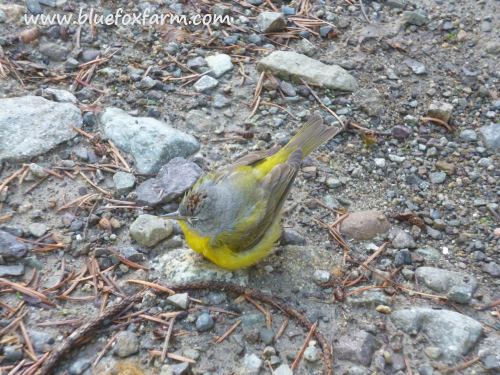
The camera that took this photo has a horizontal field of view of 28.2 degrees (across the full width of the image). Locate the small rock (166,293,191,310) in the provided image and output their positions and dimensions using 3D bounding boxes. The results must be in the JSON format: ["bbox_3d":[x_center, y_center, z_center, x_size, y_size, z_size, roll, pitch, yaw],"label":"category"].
[{"bbox_3d":[-0.036,0.057,0.499,0.011,0.006,0.007,0,44,0],"label":"small rock"}]

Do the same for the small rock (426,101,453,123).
[{"bbox_3d":[0.115,-0.046,0.604,0.015,0.009,0.009,0,44,0],"label":"small rock"}]

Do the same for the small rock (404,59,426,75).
[{"bbox_3d":[0.106,-0.077,0.639,0.009,0.005,0.016,-33,53,-29],"label":"small rock"}]

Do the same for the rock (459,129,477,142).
[{"bbox_3d":[0.130,-0.031,0.597,0.010,0.007,0.009,0,45,0],"label":"rock"}]

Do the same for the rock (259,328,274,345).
[{"bbox_3d":[0.008,0.071,0.476,0.008,0.005,0.008,0,45,0],"label":"rock"}]

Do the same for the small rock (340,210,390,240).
[{"bbox_3d":[0.063,0.021,0.542,0.027,0.012,0.019,0,45,0],"label":"small rock"}]

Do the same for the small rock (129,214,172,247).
[{"bbox_3d":[-0.053,0.023,0.537,0.023,0.015,0.018,0,45,0],"label":"small rock"}]

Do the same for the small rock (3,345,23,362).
[{"bbox_3d":[-0.112,0.078,0.468,0.009,0.007,0.008,0,45,0],"label":"small rock"}]

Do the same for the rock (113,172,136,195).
[{"bbox_3d":[-0.068,-0.003,0.536,0.013,0.011,0.015,0,45,0],"label":"rock"}]

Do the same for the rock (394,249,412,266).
[{"bbox_3d":[0.079,0.036,0.510,0.009,0.007,0.009,0,45,0],"label":"rock"}]

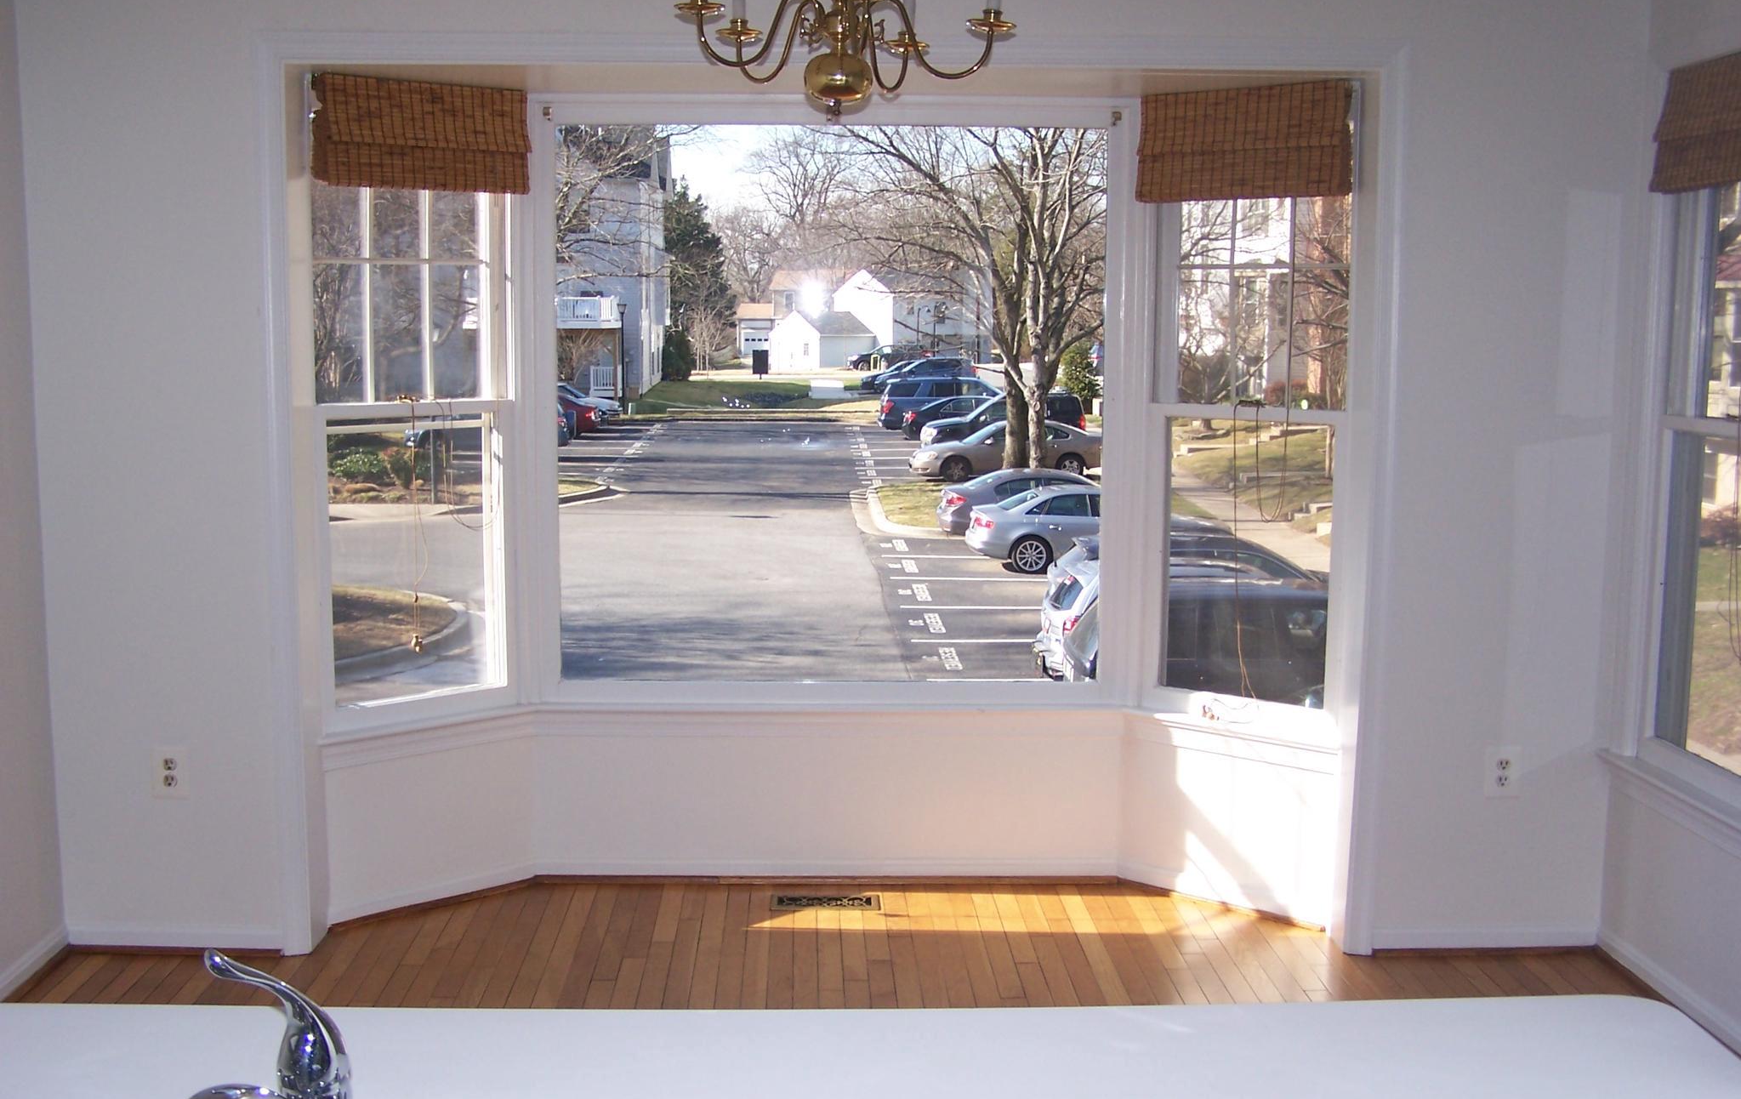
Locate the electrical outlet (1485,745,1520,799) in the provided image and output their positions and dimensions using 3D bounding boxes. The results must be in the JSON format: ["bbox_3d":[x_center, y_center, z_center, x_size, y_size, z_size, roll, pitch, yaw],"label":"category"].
[{"bbox_3d":[1.502,0.529,4.544,0.086,0.127,0.010,0,7,-1],"label":"electrical outlet"}]

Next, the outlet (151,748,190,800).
[{"bbox_3d":[-1.648,0.527,4.506,0.086,0.125,0.010,0,7,-1],"label":"outlet"}]

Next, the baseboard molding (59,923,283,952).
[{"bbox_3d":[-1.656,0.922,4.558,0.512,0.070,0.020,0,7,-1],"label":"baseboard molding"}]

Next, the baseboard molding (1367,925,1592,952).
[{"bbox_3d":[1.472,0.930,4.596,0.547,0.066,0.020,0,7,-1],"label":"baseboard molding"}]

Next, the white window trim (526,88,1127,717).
[{"bbox_3d":[-0.095,-0.369,5.017,1.596,1.607,0.080,0,7,-1],"label":"white window trim"}]

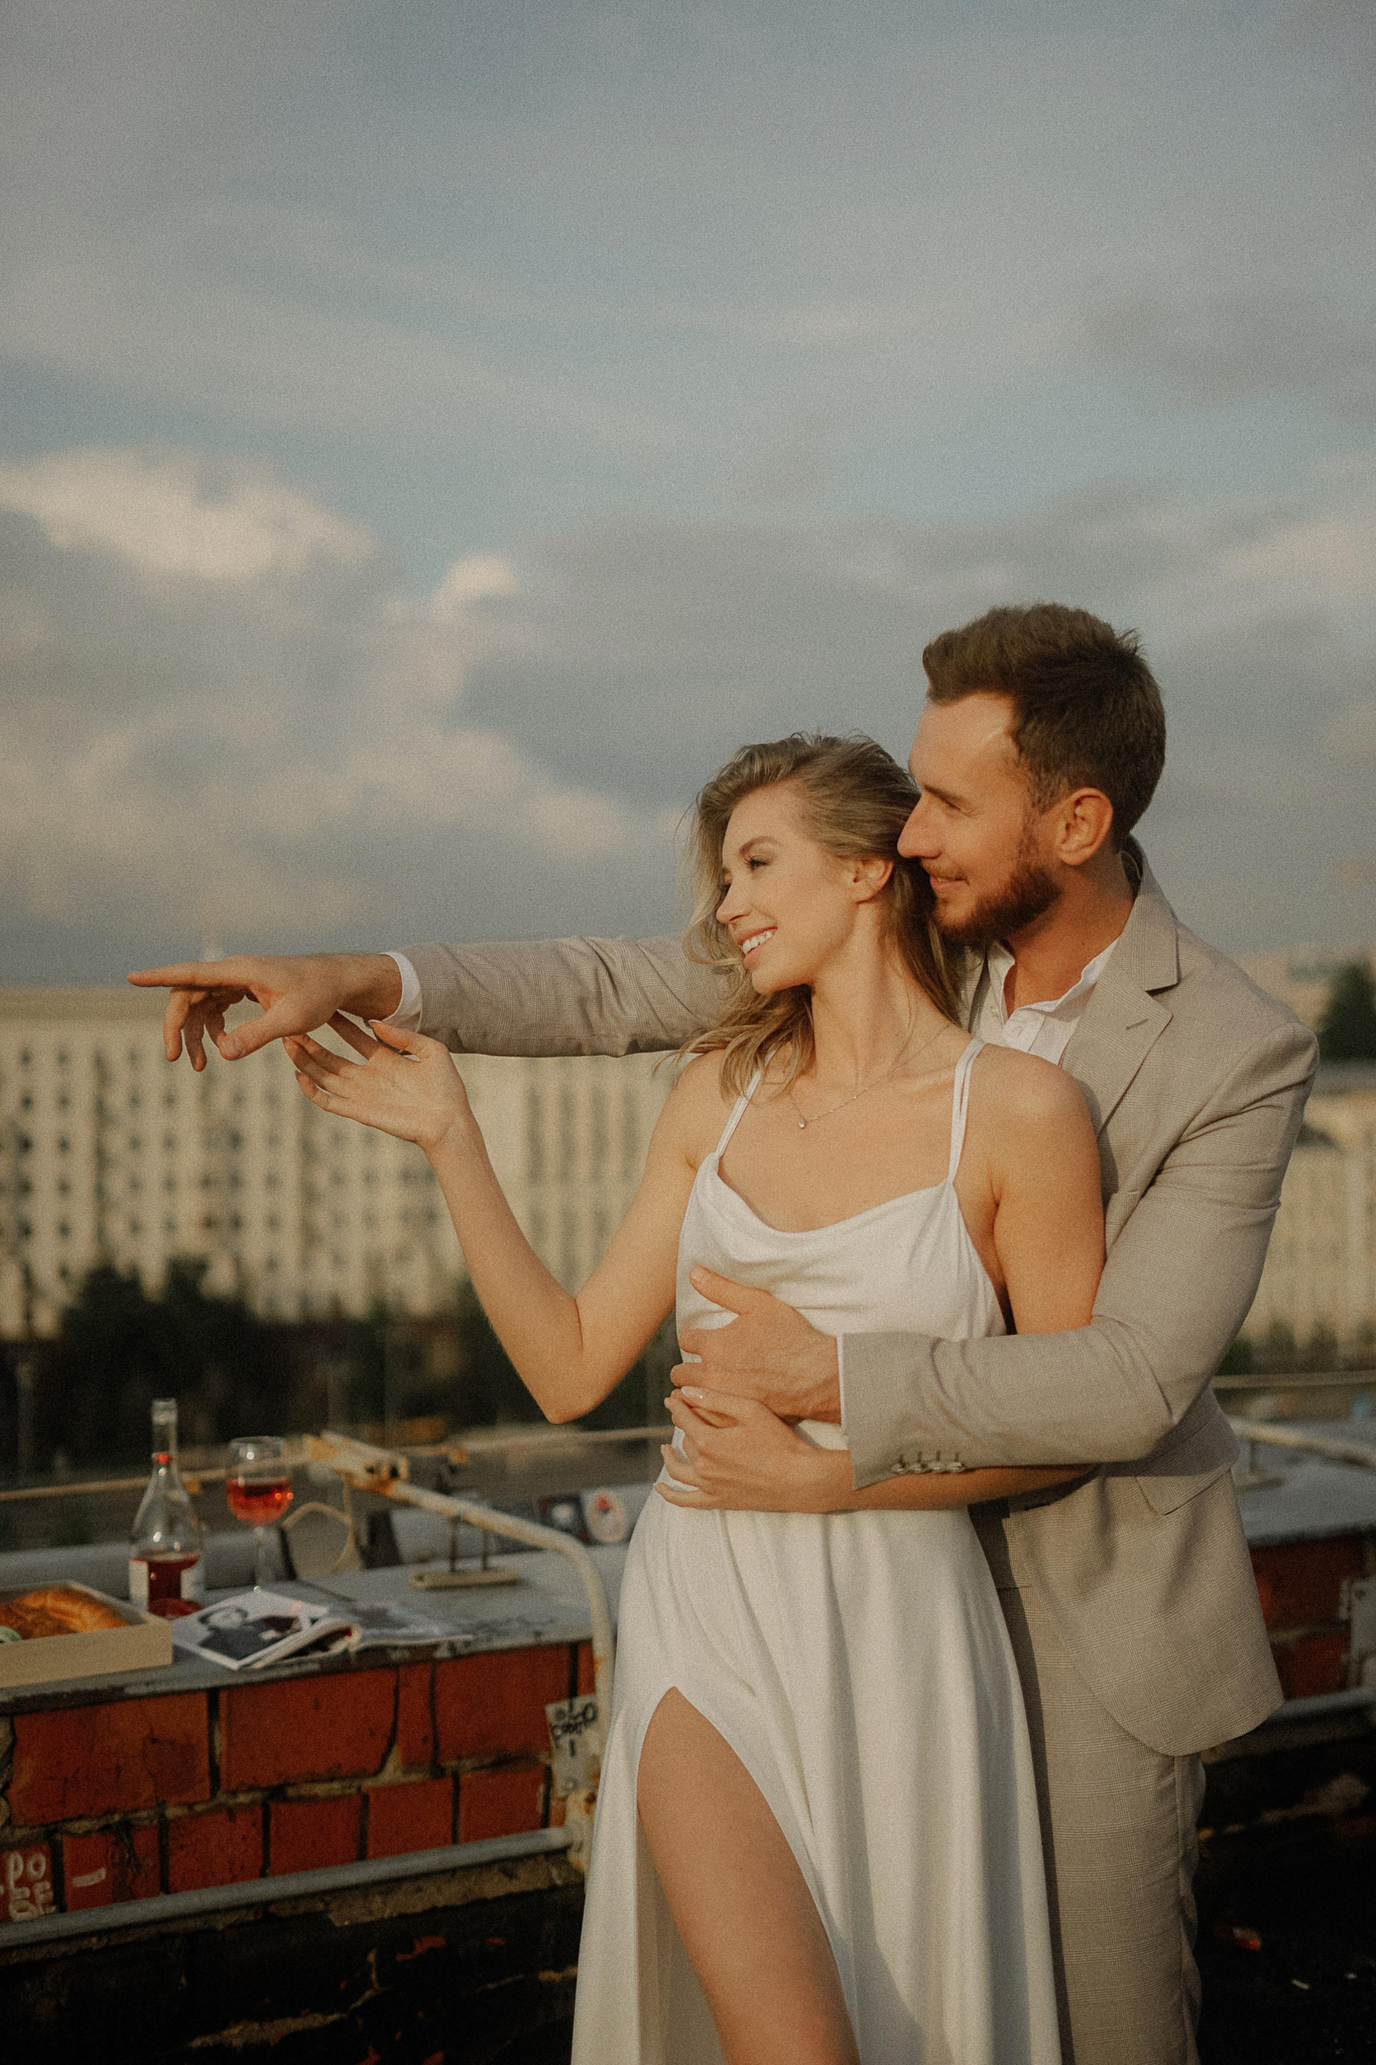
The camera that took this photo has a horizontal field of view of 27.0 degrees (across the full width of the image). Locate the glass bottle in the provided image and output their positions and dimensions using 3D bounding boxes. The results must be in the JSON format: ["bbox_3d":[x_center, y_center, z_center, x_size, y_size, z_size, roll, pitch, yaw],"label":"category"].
[{"bbox_3d":[-0.700,0.636,3.850,0.094,0.291,0.094,0,0,0],"label":"glass bottle"}]

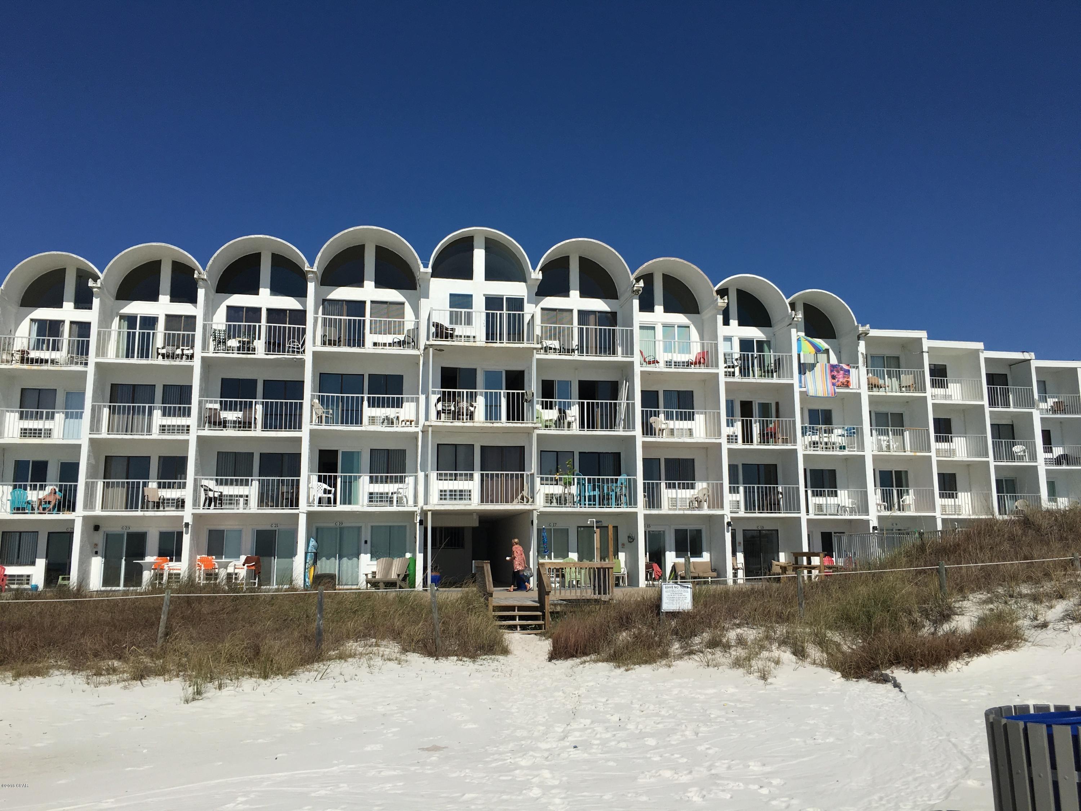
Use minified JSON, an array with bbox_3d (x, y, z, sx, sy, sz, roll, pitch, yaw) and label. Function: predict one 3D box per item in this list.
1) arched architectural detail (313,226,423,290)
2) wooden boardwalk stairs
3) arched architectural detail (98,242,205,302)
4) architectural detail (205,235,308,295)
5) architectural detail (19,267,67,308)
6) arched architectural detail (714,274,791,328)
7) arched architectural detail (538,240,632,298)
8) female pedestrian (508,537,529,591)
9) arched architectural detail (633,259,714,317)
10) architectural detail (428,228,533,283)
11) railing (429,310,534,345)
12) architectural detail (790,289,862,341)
[{"bbox_3d":[-5.933,-5.140,31.526,3.600,1.730,1.450,1,-10,-10],"label":"arched architectural detail"},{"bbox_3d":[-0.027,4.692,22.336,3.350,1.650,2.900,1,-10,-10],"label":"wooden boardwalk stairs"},{"bbox_3d":[-13.778,-4.833,32.850,3.600,1.730,1.450,1,-10,-10],"label":"arched architectural detail"},{"bbox_3d":[-9.897,-4.980,32.220,3.600,1.730,1.450,1,-10,-10],"label":"architectural detail"},{"bbox_3d":[-18.730,-4.468,34.209,1.680,1.600,0.250,1,-10,-10],"label":"architectural detail"},{"bbox_3d":[8.156,-4.295,36.908,3.600,1.730,1.450,1,-10,-10],"label":"arched architectural detail"},{"bbox_3d":[1.426,-4.965,32.859,3.600,1.730,1.450,1,-10,-10],"label":"arched architectural detail"},{"bbox_3d":[-0.663,4.808,27.359,0.600,1.588,0.540,-7,-12,31],"label":"female pedestrian"},{"bbox_3d":[4.750,-4.640,34.826,3.600,1.730,1.450,1,-10,-10],"label":"arched architectural detail"},{"bbox_3d":[-2.075,-5.230,31.212,3.600,1.730,0.650,1,-10,-10],"label":"architectural detail"},{"bbox_3d":[-1.961,-2.455,30.238,3.450,1.100,1.150,1,-10,-10],"label":"railing"},{"bbox_3d":[11.537,-3.956,38.956,3.600,1.730,1.450,1,-10,-10],"label":"architectural detail"}]

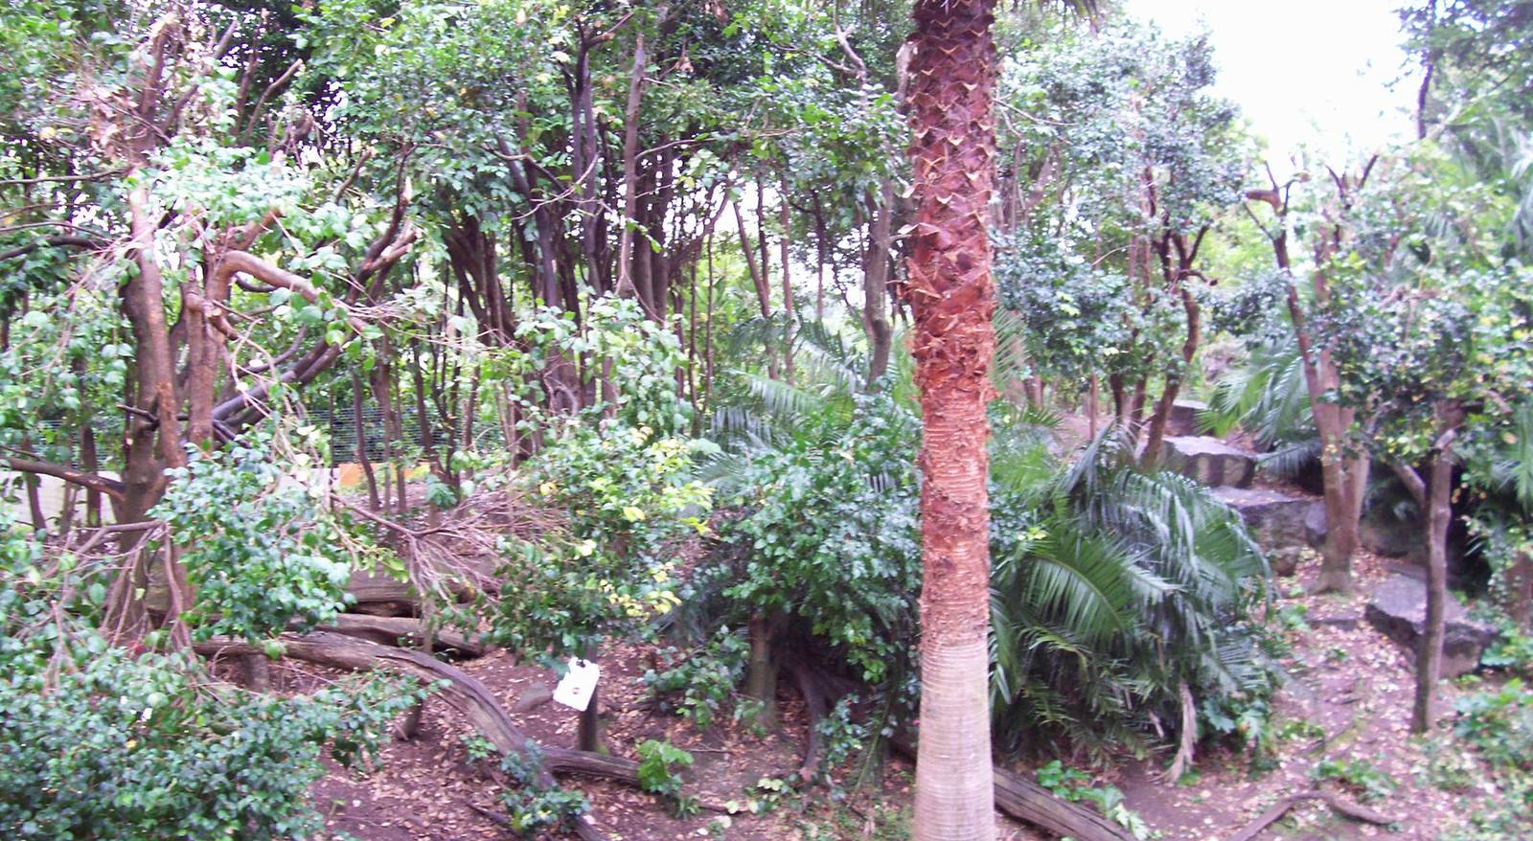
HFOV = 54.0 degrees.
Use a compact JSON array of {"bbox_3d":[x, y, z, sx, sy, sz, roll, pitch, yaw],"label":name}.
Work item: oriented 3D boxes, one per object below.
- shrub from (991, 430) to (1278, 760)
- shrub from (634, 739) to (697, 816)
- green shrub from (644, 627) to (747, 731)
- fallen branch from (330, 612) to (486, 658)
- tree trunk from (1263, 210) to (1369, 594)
[{"bbox_3d":[2.358,1.111,9.800,2.000,2.100,1.700,0,4,0],"label":"shrub"},{"bbox_3d":[-0.569,2.005,8.459,0.350,0.410,0.320,0,4,0],"label":"shrub"},{"bbox_3d":[-0.475,1.728,10.127,0.720,0.630,0.580,0,4,0],"label":"green shrub"},{"bbox_3d":[-2.758,1.642,11.500,1.450,0.220,0.250,2,4,27],"label":"fallen branch"},{"bbox_3d":[4.960,-0.168,13.600,1.000,3.500,0.750,0,4,0],"label":"tree trunk"}]

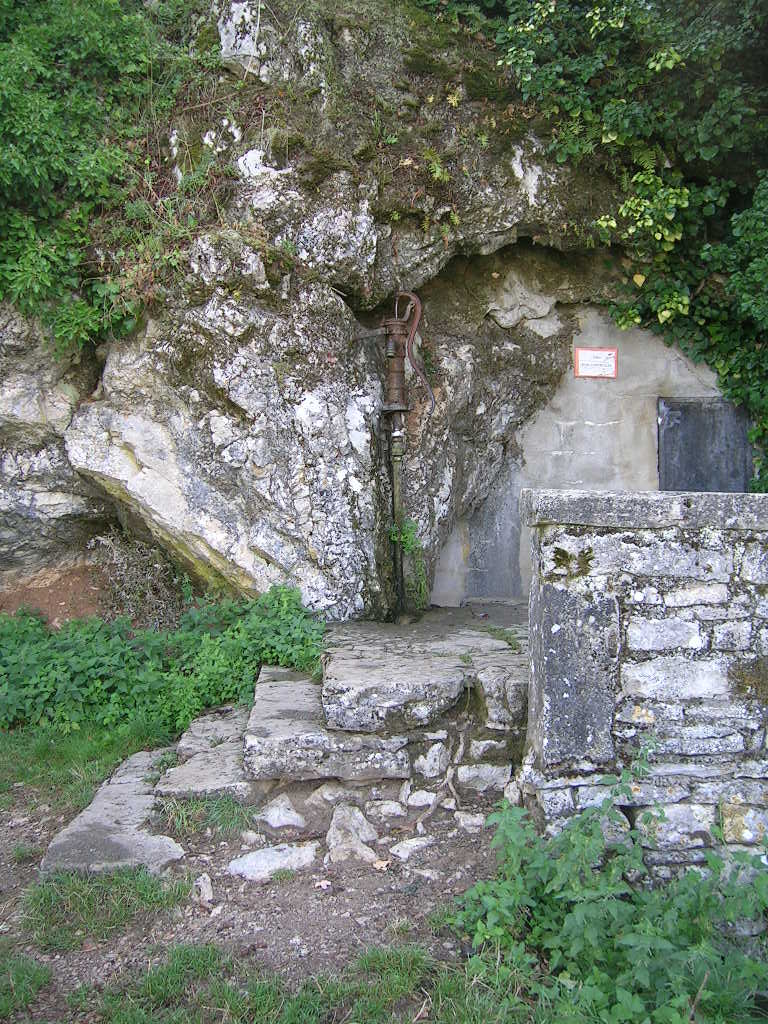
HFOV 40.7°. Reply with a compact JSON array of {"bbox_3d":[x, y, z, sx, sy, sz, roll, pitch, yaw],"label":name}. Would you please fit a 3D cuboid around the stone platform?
[{"bbox_3d":[-0.290,1.012,5.127,2.080,0.670,2.300,0,3,-3],"label":"stone platform"}]

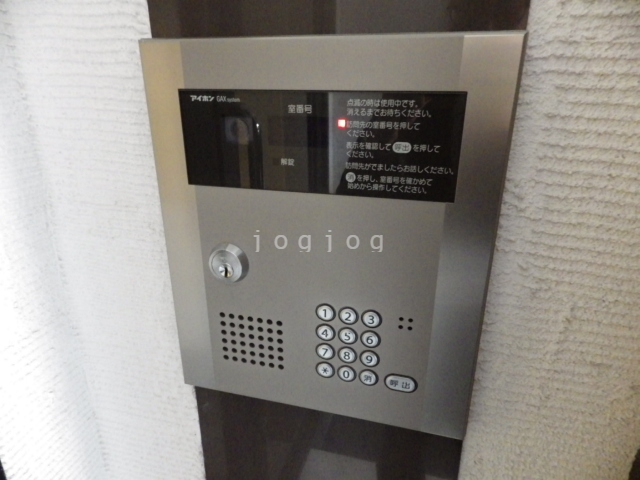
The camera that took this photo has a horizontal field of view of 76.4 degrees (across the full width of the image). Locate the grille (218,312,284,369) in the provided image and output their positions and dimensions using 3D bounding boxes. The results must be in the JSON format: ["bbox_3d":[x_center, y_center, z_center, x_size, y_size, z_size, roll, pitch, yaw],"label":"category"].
[{"bbox_3d":[-0.062,0.092,0.372,0.061,0.052,0.005,6,21,14],"label":"grille"}]

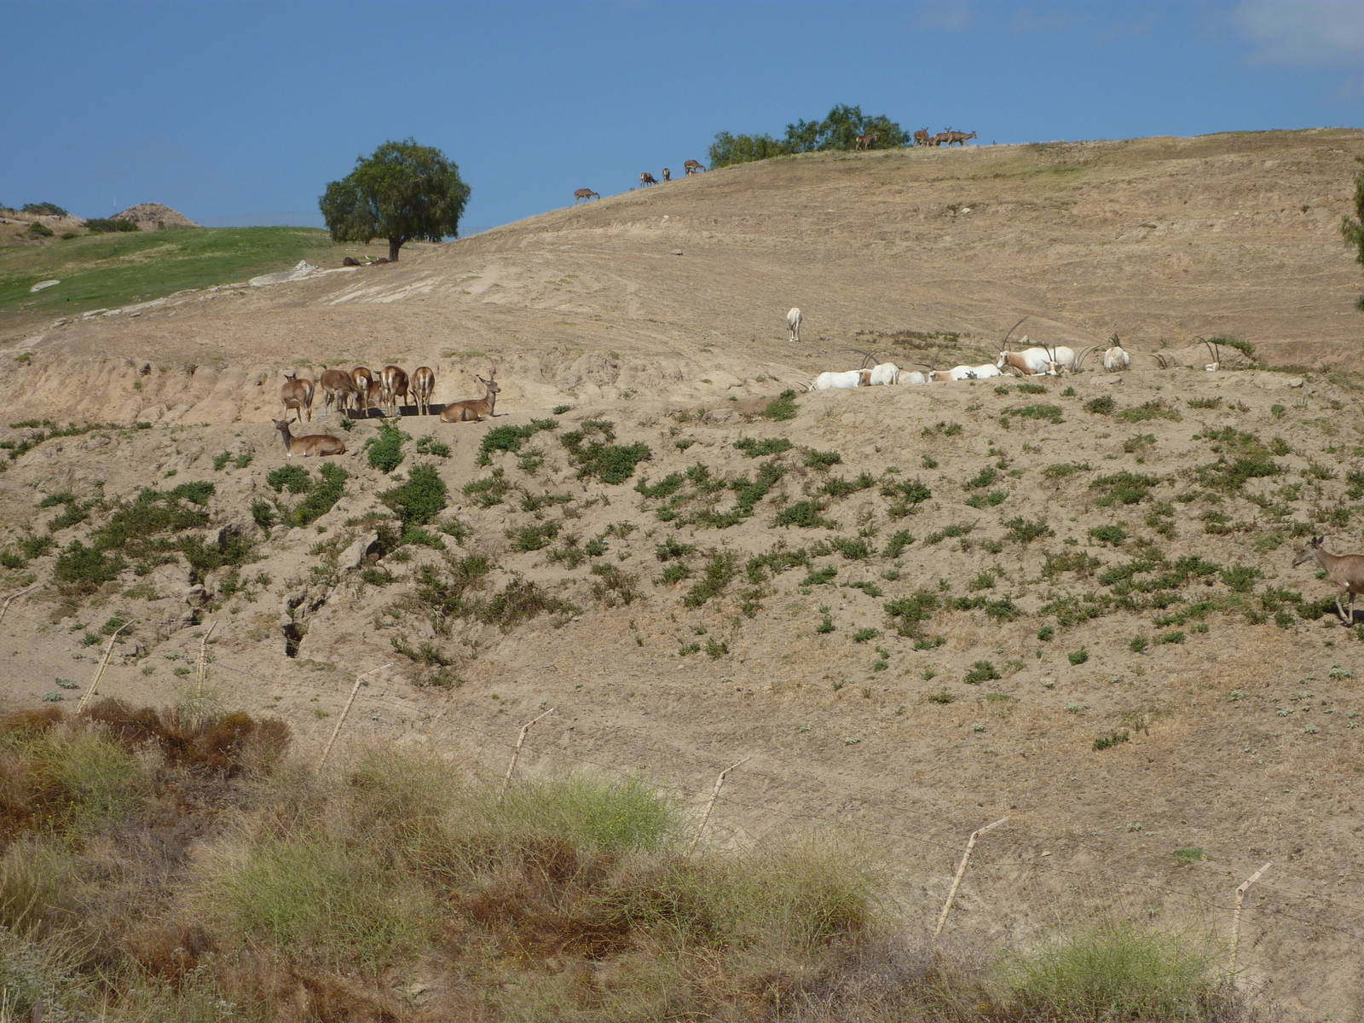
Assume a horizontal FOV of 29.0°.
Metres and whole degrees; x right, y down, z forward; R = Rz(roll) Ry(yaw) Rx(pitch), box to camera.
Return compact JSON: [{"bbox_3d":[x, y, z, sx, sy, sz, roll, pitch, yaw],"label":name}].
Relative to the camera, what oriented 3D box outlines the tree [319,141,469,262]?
[{"bbox_3d":[-17.949,-19.480,165.000,9.457,7.659,9.000,0,2,0],"label":"tree"}]

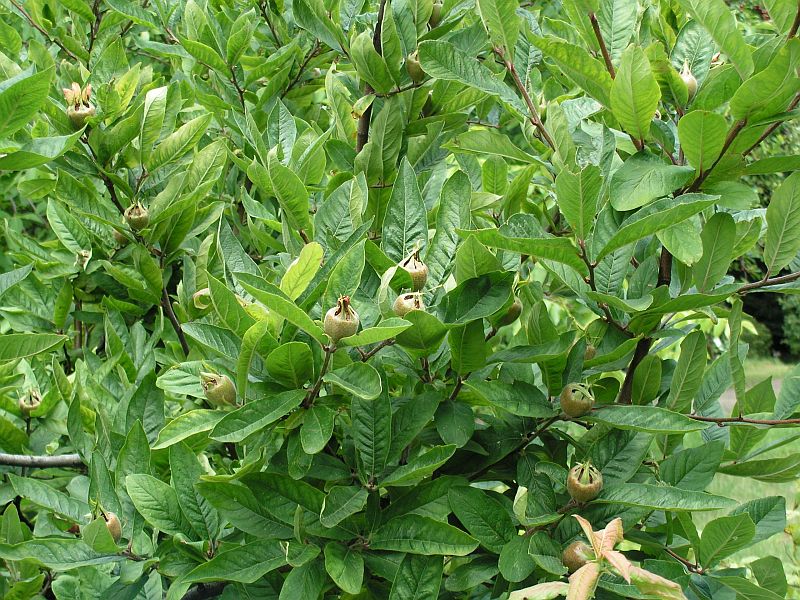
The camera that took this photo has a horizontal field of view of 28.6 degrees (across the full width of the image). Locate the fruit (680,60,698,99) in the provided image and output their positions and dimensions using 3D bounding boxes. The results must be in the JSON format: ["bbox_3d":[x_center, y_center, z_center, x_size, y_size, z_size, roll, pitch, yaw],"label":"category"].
[{"bbox_3d":[0.309,-0.235,1.680,0.022,0.042,0.022,-12,0,0],"label":"fruit"}]

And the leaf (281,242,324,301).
[{"bbox_3d":[-0.094,-0.028,1.520,0.028,0.062,0.011,25,12,0],"label":"leaf"}]

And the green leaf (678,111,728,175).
[{"bbox_3d":[0.267,-0.138,1.380,0.044,0.070,0.013,1,36,-1],"label":"green leaf"}]

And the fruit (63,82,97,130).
[{"bbox_3d":[-0.331,-0.202,1.630,0.033,0.047,0.033,-6,13,0],"label":"fruit"}]

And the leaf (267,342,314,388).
[{"bbox_3d":[-0.091,0.055,1.310,0.040,0.043,0.014,-13,18,-2],"label":"leaf"}]

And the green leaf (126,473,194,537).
[{"bbox_3d":[-0.207,0.181,1.380,0.094,0.040,0.015,42,-26,-15],"label":"green leaf"}]

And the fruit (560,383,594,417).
[{"bbox_3d":[0.164,0.092,1.450,0.031,0.033,0.031,17,43,-16],"label":"fruit"}]

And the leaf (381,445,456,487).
[{"bbox_3d":[0.017,0.153,1.450,0.082,0.012,0.028,-24,31,12],"label":"leaf"}]

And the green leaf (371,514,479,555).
[{"bbox_3d":[0.022,0.210,1.410,0.100,0.014,0.038,1,45,15],"label":"green leaf"}]

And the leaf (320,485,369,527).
[{"bbox_3d":[-0.051,0.187,1.430,0.056,0.012,0.028,-35,49,-27],"label":"leaf"}]

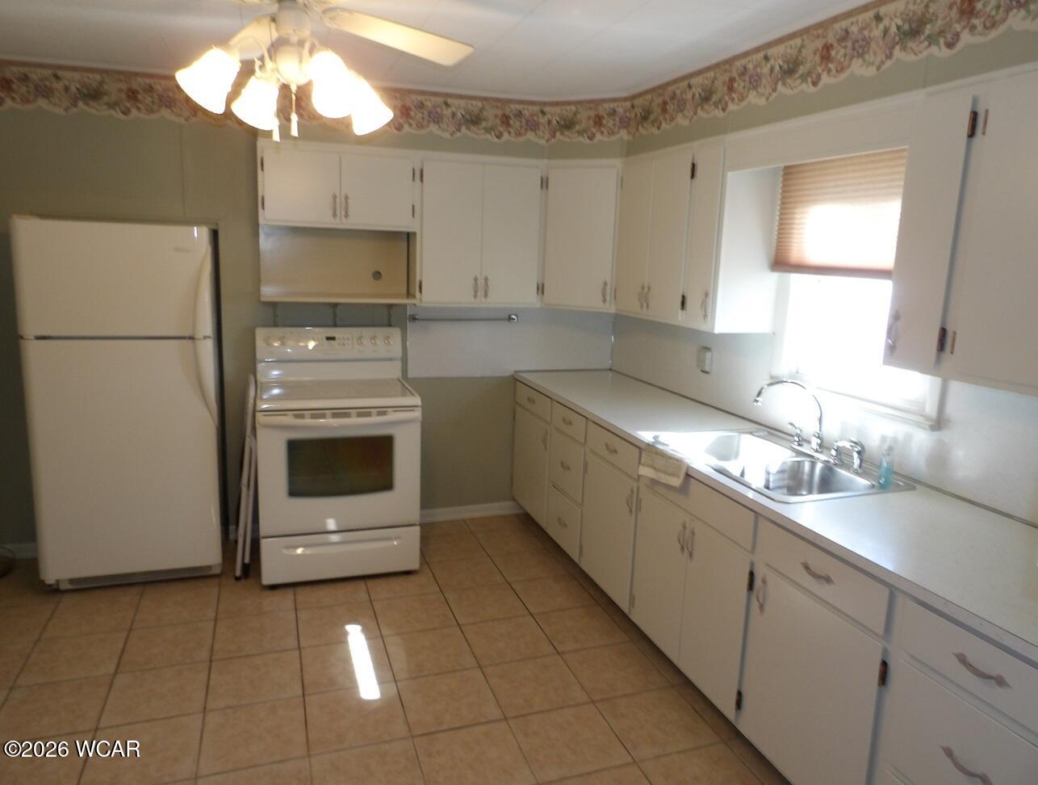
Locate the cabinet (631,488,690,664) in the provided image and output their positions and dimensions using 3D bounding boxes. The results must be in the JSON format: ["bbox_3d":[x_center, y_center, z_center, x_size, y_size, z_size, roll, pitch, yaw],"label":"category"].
[{"bbox_3d":[0.796,0.687,2.789,0.540,0.580,0.390,-1,11,-18],"label":"cabinet"}]

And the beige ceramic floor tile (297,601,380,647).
[{"bbox_3d":[-0.798,1.025,3.075,0.332,0.012,0.332,-2,11,-19],"label":"beige ceramic floor tile"}]

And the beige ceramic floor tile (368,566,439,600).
[{"bbox_3d":[-0.591,0.954,3.499,0.332,0.012,0.332,-2,11,-19],"label":"beige ceramic floor tile"}]

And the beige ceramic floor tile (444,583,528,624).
[{"bbox_3d":[-0.162,1.006,3.297,0.332,0.012,0.332,-2,11,-19],"label":"beige ceramic floor tile"}]

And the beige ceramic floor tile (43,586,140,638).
[{"bbox_3d":[-1.837,0.969,3.005,0.323,0.010,0.323,-2,11,-19],"label":"beige ceramic floor tile"}]

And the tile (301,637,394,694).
[{"bbox_3d":[-0.682,1.078,2.744,0.330,0.010,0.330,-2,11,-19],"label":"tile"}]

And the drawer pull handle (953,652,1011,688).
[{"bbox_3d":[0.921,0.556,1.382,0.026,0.020,0.118,-1,11,-18],"label":"drawer pull handle"}]

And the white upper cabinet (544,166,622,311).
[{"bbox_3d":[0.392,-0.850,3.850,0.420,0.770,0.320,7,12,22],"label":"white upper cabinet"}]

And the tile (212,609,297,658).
[{"bbox_3d":[-1.093,1.014,2.902,0.328,0.010,0.321,-2,11,-19],"label":"tile"}]

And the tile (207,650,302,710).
[{"bbox_3d":[-0.984,1.071,2.596,0.323,0.010,0.323,-2,11,-19],"label":"tile"}]

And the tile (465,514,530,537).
[{"bbox_3d":[-0.149,0.803,4.210,0.328,0.010,0.246,-2,11,-19],"label":"tile"}]

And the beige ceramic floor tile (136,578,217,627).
[{"bbox_3d":[-1.535,0.972,3.133,0.330,0.010,0.330,-2,11,-19],"label":"beige ceramic floor tile"}]

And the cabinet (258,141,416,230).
[{"bbox_3d":[-0.938,-1.048,3.600,0.773,0.397,0.306,-2,11,-19],"label":"cabinet"}]

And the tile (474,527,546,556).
[{"bbox_3d":[-0.060,0.865,3.998,0.330,0.010,0.330,-2,11,-19],"label":"tile"}]

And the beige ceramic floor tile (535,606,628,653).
[{"bbox_3d":[0.268,1.039,3.040,0.328,0.010,0.321,-2,11,-19],"label":"beige ceramic floor tile"}]

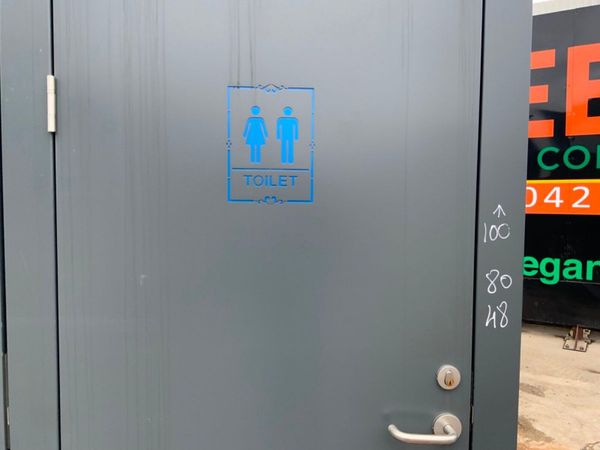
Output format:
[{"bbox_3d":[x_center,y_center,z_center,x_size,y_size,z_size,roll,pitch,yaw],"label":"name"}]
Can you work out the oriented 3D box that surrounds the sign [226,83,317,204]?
[{"bbox_3d":[-0.052,-0.146,0.913,0.157,0.215,0.006,0,3,-4],"label":"sign"}]

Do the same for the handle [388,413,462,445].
[{"bbox_3d":[0.239,0.391,0.935,0.146,0.053,0.062,0,3,-4],"label":"handle"}]

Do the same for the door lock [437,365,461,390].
[{"bbox_3d":[0.284,0.292,0.957,0.045,0.045,0.013,0,3,-4],"label":"door lock"}]

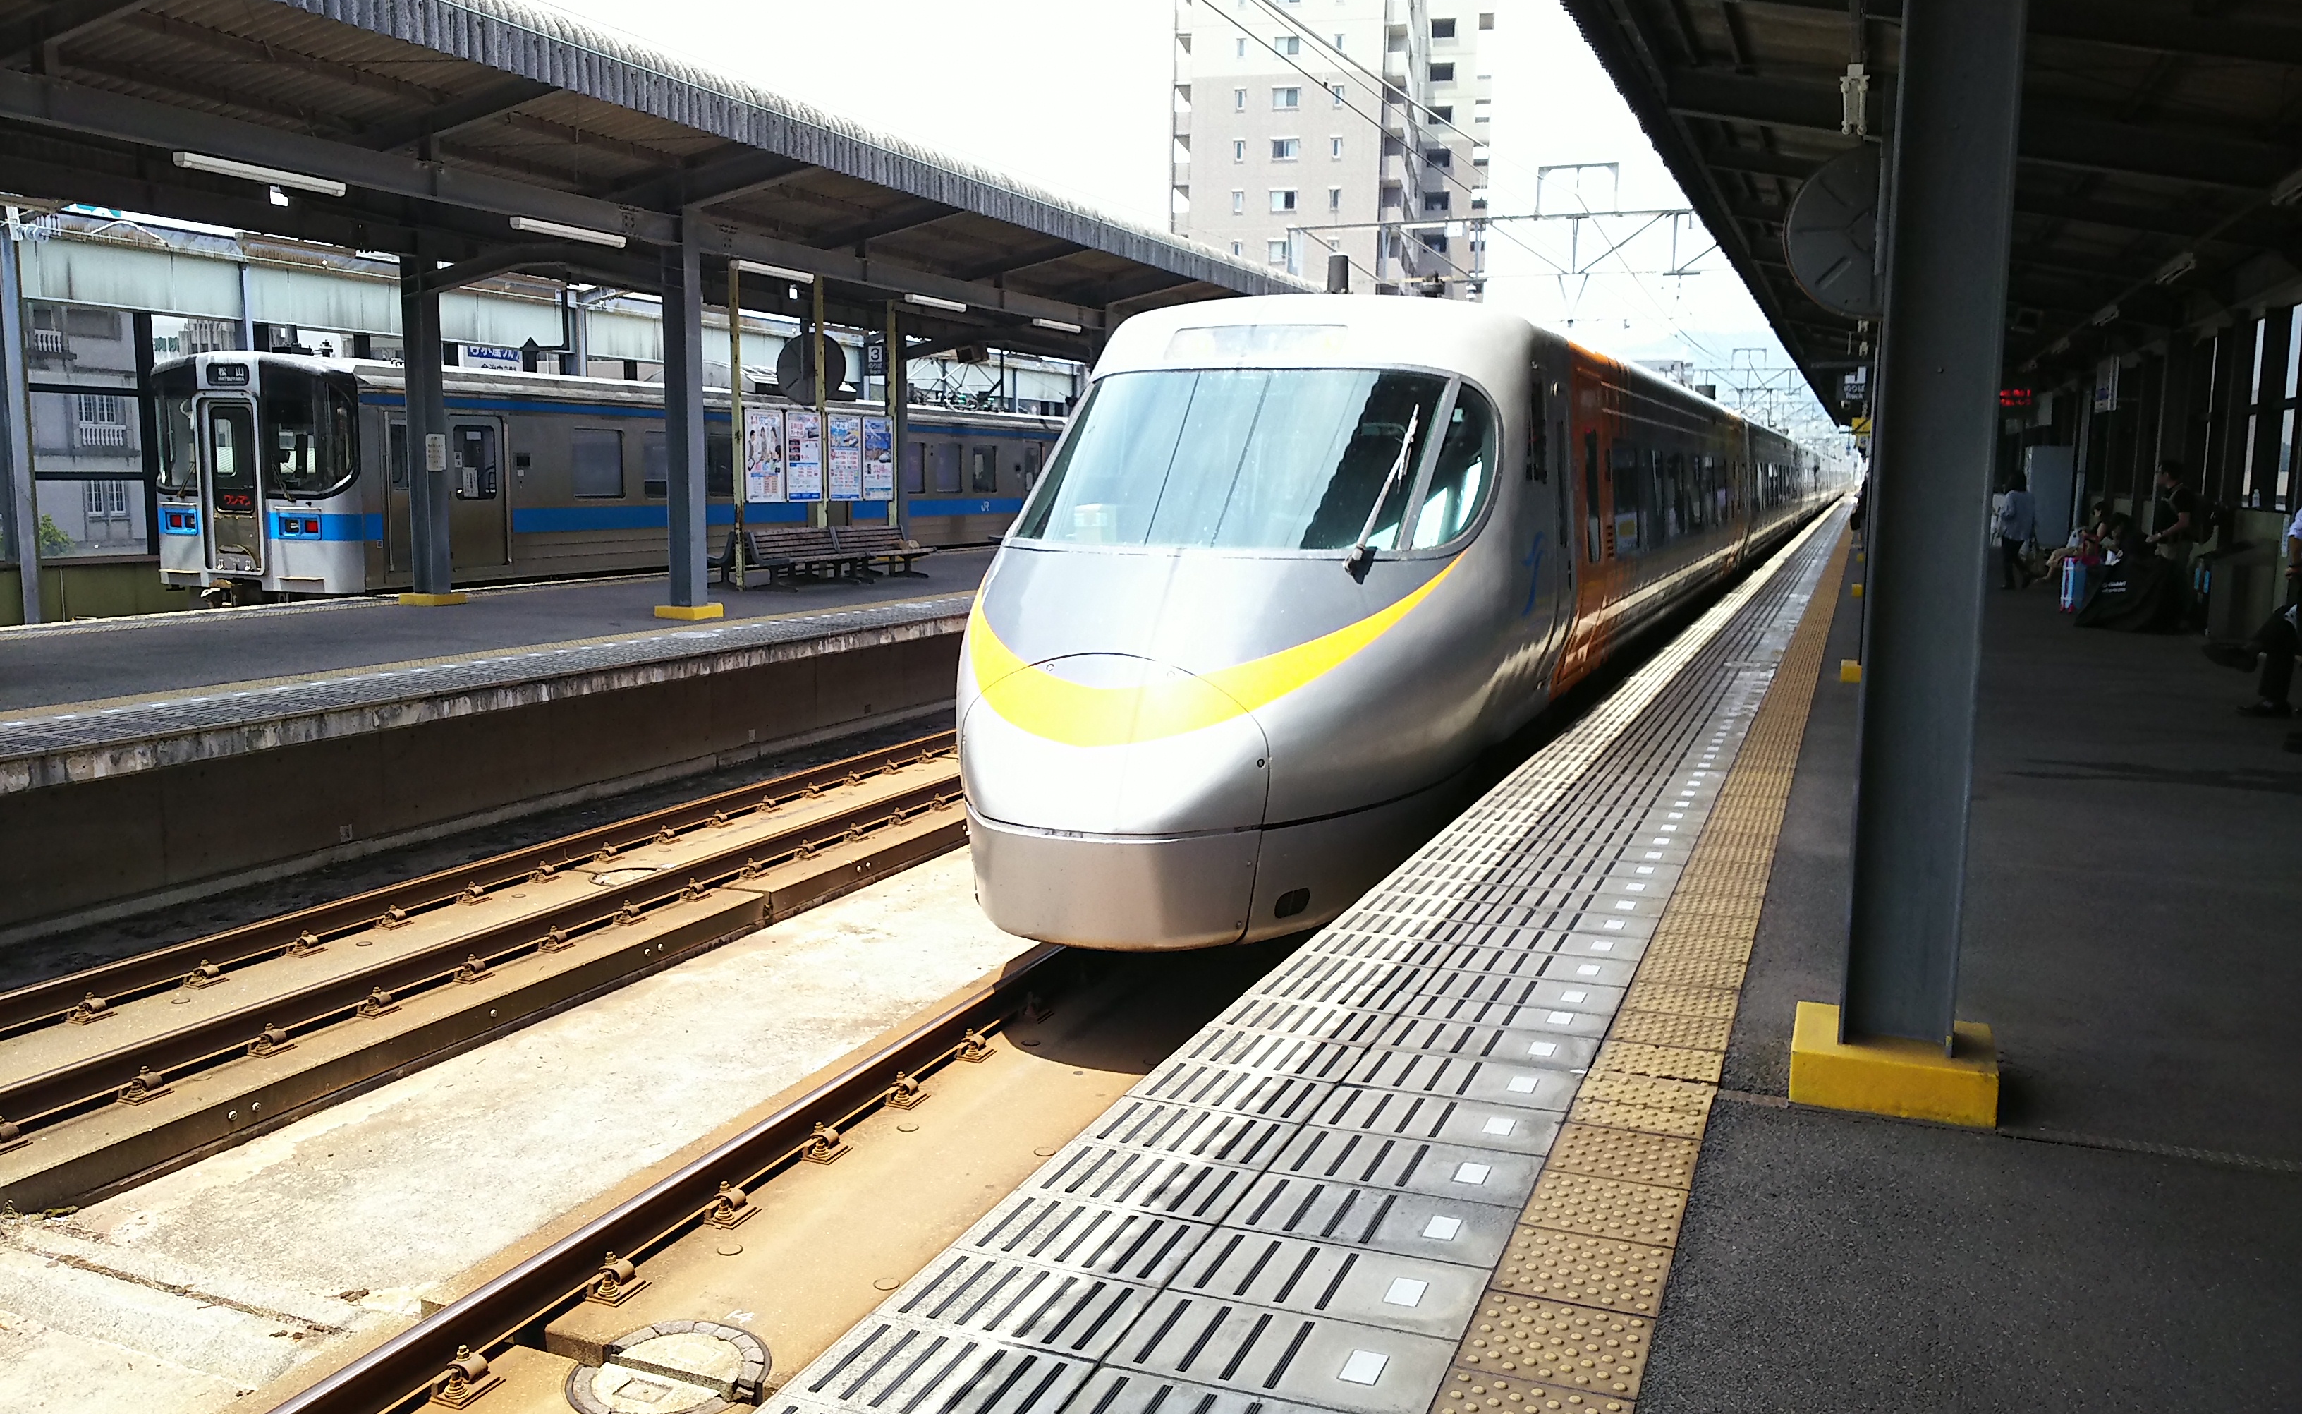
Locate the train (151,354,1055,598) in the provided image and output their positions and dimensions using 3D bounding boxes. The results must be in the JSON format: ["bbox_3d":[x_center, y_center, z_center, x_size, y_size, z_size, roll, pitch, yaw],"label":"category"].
[{"bbox_3d":[-6.655,-3.431,28.791,2.850,3.660,20.200,4,8,22],"label":"train"}]

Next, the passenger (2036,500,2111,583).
[{"bbox_3d":[11.373,-1.929,21.317,0.760,1.170,0.460,4,8,22],"label":"passenger"}]

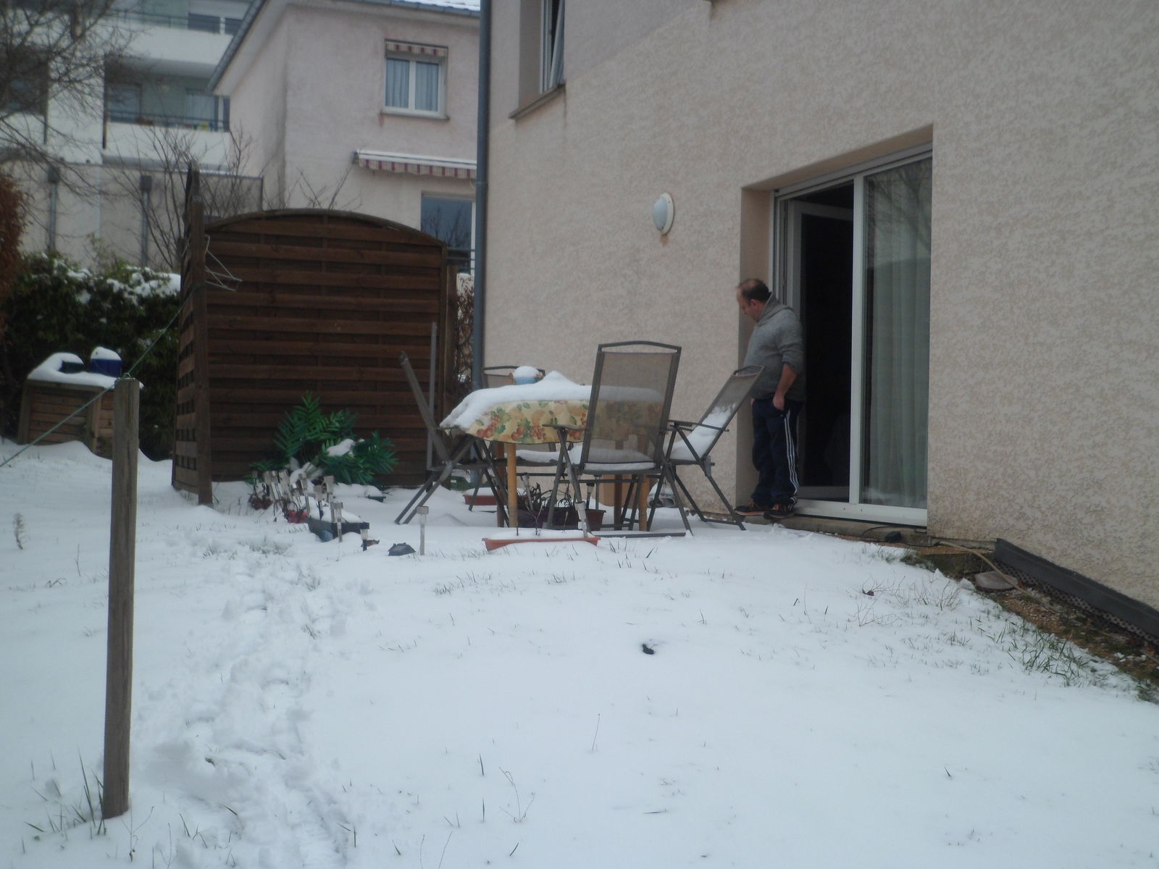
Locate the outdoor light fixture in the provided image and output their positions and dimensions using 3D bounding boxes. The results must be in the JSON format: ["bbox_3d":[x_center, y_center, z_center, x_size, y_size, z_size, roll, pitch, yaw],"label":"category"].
[{"bbox_3d":[0.630,-1.749,11.127,0.120,0.325,0.320,1,0,-22],"label":"outdoor light fixture"}]

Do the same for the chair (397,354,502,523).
[{"bbox_3d":[-0.800,0.018,8.660,0.680,1.070,0.580,1,0,-17],"label":"chair"}]

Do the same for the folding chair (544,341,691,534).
[{"bbox_3d":[0.200,0.025,8.160,0.600,1.090,0.670,1,0,-25],"label":"folding chair"}]

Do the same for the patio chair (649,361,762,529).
[{"bbox_3d":[0.635,0.089,8.420,0.740,0.960,0.580,1,0,-26],"label":"patio chair"}]

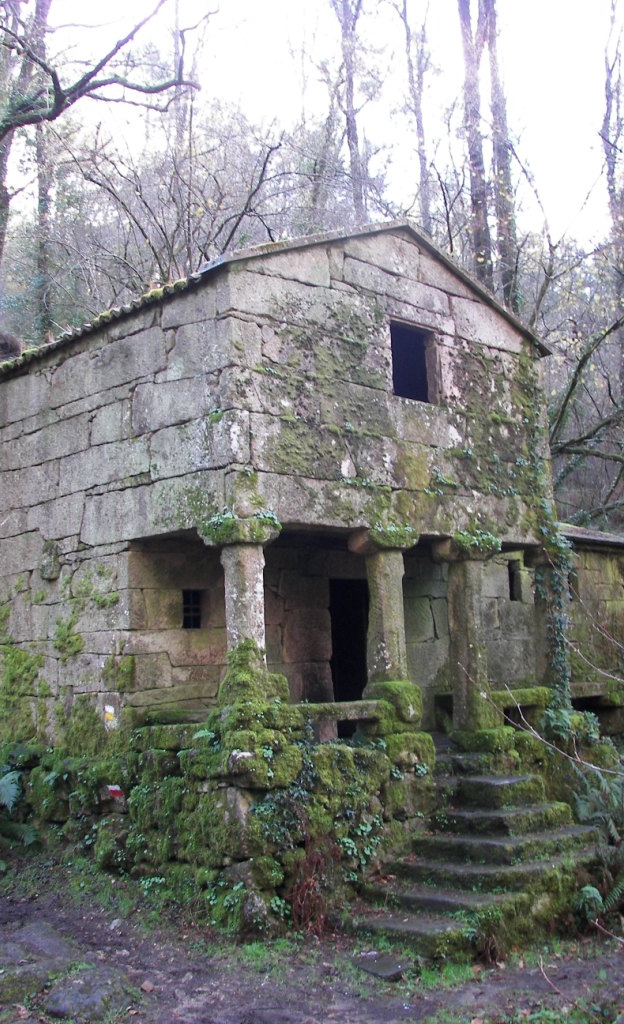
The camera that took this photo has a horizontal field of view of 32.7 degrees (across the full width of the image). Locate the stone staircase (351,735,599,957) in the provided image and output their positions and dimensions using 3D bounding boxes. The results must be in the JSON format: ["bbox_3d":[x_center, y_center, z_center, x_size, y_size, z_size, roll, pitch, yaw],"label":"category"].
[{"bbox_3d":[1.205,2.821,9.293,2.432,1.343,1.726,5,-10,-42],"label":"stone staircase"}]

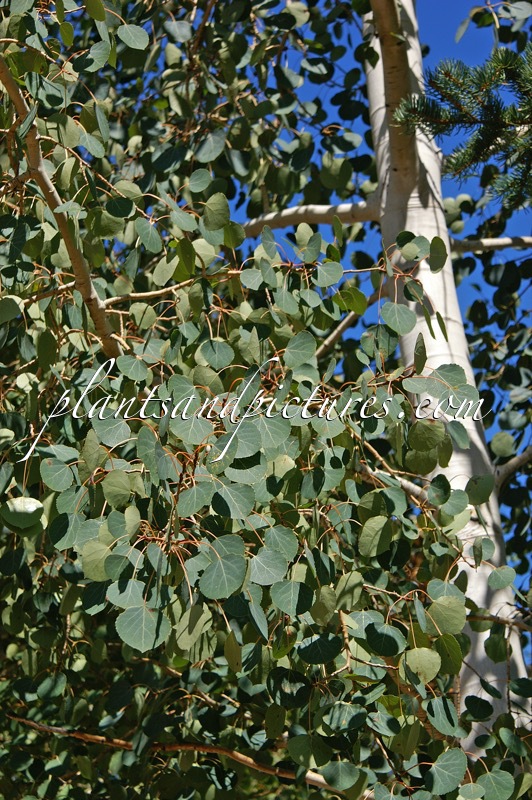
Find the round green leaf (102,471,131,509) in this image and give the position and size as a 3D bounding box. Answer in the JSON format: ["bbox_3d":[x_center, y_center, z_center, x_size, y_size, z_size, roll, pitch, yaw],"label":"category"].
[{"bbox_3d":[-0.174,0.104,2.720,0.042,0.045,0.009,9,-13,-29],"label":"round green leaf"}]

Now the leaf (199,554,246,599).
[{"bbox_3d":[-0.049,0.200,2.620,0.052,0.049,0.009,-6,-14,-1],"label":"leaf"}]

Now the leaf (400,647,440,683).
[{"bbox_3d":[0.178,0.304,2.680,0.047,0.044,0.009,-9,-11,-8],"label":"leaf"}]

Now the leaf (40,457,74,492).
[{"bbox_3d":[-0.243,0.087,2.720,0.040,0.040,0.009,18,-15,11],"label":"leaf"}]

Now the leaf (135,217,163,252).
[{"bbox_3d":[-0.143,-0.201,2.850,0.042,0.048,0.009,-37,-2,-45],"label":"leaf"}]

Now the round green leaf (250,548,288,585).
[{"bbox_3d":[0.004,0.191,2.660,0.043,0.043,0.009,-24,-16,-14],"label":"round green leaf"}]

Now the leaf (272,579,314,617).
[{"bbox_3d":[0.030,0.230,2.700,0.050,0.046,0.009,-3,-24,2],"label":"leaf"}]

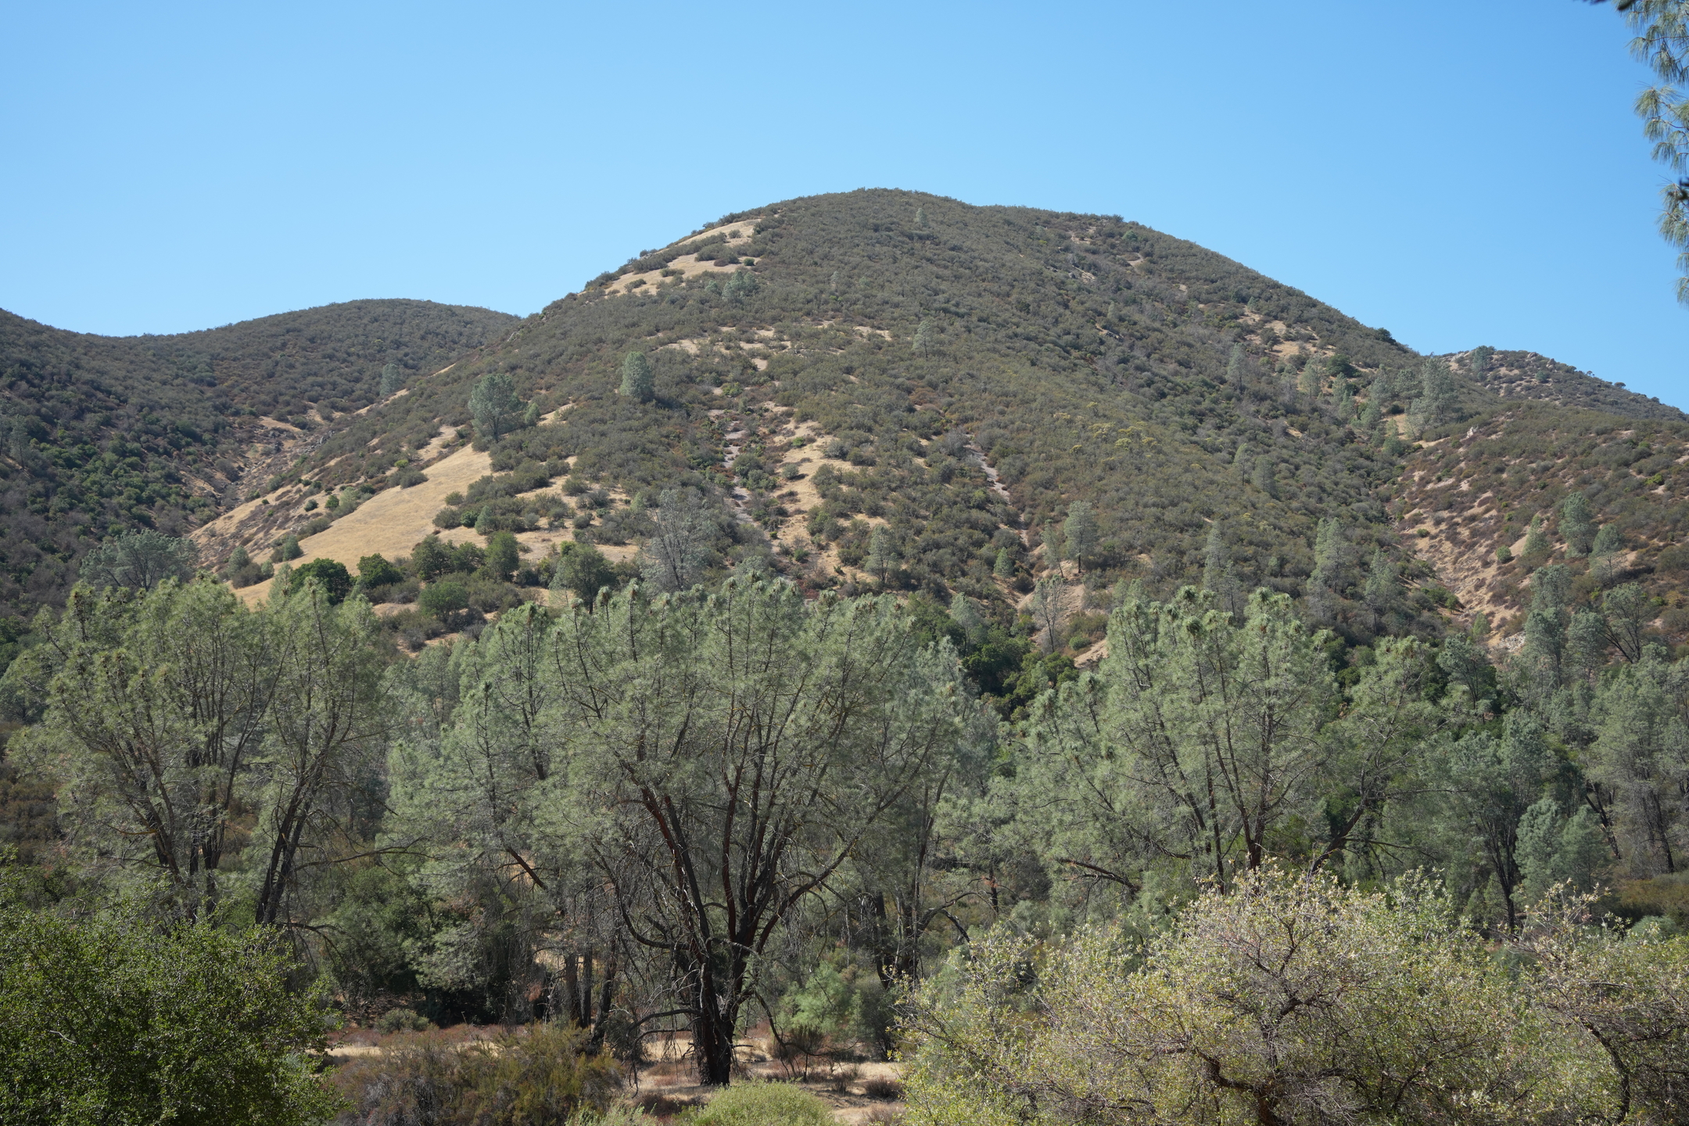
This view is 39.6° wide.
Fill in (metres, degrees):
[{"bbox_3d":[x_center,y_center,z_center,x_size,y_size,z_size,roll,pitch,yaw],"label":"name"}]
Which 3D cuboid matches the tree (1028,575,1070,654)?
[{"bbox_3d":[27.560,7.090,315.000,5.670,11.100,5.500,0,-8,0],"label":"tree"}]

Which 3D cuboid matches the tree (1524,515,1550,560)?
[{"bbox_3d":[103.270,-3.740,350.000,3.940,7.160,3.820,0,-8,0],"label":"tree"}]

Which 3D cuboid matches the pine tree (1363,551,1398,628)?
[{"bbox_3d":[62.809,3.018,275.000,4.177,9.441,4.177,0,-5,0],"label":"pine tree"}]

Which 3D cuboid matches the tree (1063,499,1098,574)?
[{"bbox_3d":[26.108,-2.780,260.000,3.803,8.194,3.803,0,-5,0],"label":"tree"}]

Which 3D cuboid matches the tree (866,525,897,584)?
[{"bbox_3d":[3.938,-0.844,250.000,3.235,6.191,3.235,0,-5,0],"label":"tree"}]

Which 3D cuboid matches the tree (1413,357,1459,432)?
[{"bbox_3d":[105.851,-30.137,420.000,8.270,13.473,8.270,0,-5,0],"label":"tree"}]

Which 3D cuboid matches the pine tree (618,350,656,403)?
[{"bbox_3d":[-42.530,-38.220,480.000,7.560,10.640,7.330,0,-8,0],"label":"pine tree"}]

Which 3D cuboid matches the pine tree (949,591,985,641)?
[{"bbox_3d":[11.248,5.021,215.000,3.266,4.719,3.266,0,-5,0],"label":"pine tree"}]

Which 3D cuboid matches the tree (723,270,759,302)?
[{"bbox_3d":[-25.890,-69.400,590.000,8.960,8.720,8.690,0,-8,0],"label":"tree"}]

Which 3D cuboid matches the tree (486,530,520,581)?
[{"bbox_3d":[-54.530,-1.060,375.000,5.480,8.530,5.320,0,-8,0],"label":"tree"}]

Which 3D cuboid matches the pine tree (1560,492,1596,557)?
[{"bbox_3d":[109.470,-5.710,350.000,5.320,9.950,5.160,0,-8,0],"label":"pine tree"}]

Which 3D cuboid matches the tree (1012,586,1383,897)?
[{"bbox_3d":[12.040,7.200,80.000,12.690,12.910,11.420,0,-8,0],"label":"tree"}]

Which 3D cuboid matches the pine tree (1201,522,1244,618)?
[{"bbox_3d":[53.990,1.890,335.000,6.030,15.230,5.850,0,-8,0],"label":"pine tree"}]

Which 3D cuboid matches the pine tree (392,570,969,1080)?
[{"bbox_3d":[-4.050,6.872,60.000,14.242,12.545,12.500,0,-5,0],"label":"pine tree"}]

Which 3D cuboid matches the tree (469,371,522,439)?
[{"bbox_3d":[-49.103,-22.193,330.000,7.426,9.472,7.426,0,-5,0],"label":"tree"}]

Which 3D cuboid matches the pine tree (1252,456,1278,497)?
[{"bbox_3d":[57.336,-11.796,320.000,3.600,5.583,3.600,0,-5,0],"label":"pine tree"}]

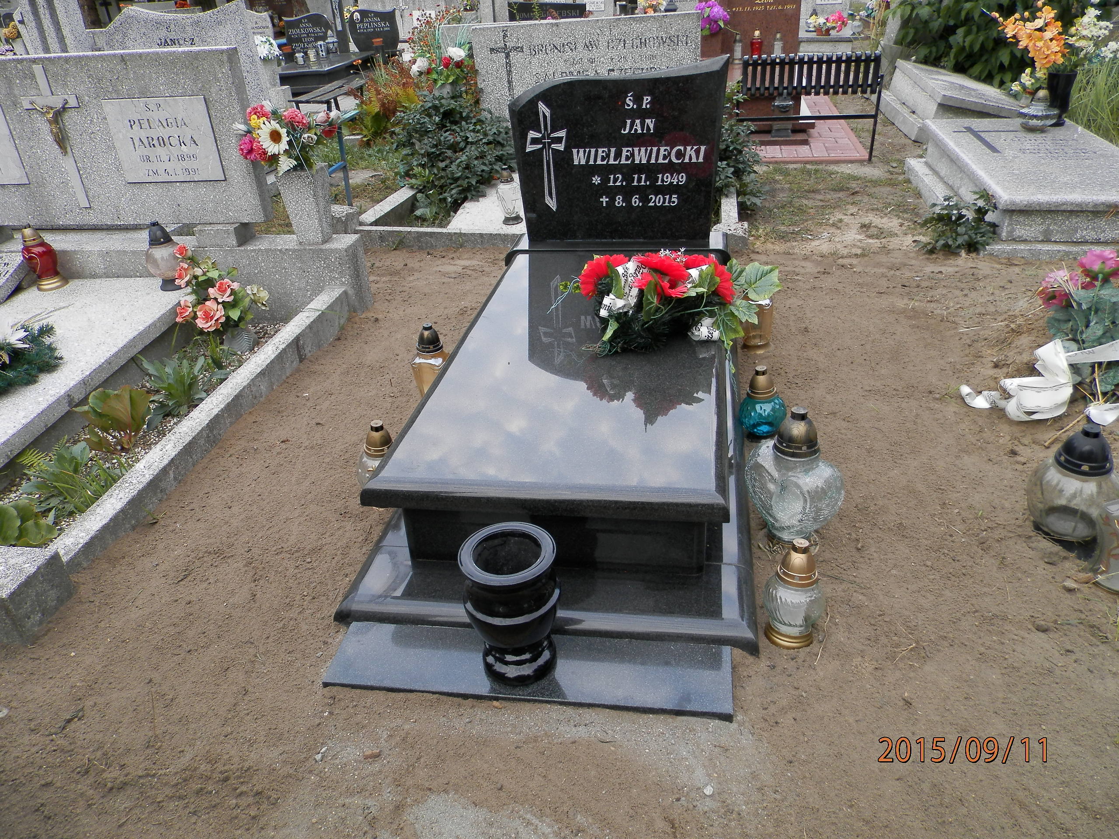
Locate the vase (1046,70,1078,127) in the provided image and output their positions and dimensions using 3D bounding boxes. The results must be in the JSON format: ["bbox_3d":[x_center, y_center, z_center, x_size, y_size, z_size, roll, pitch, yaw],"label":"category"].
[{"bbox_3d":[2.789,-1.776,4.466,0.155,0.258,0.155,2,32,8],"label":"vase"}]

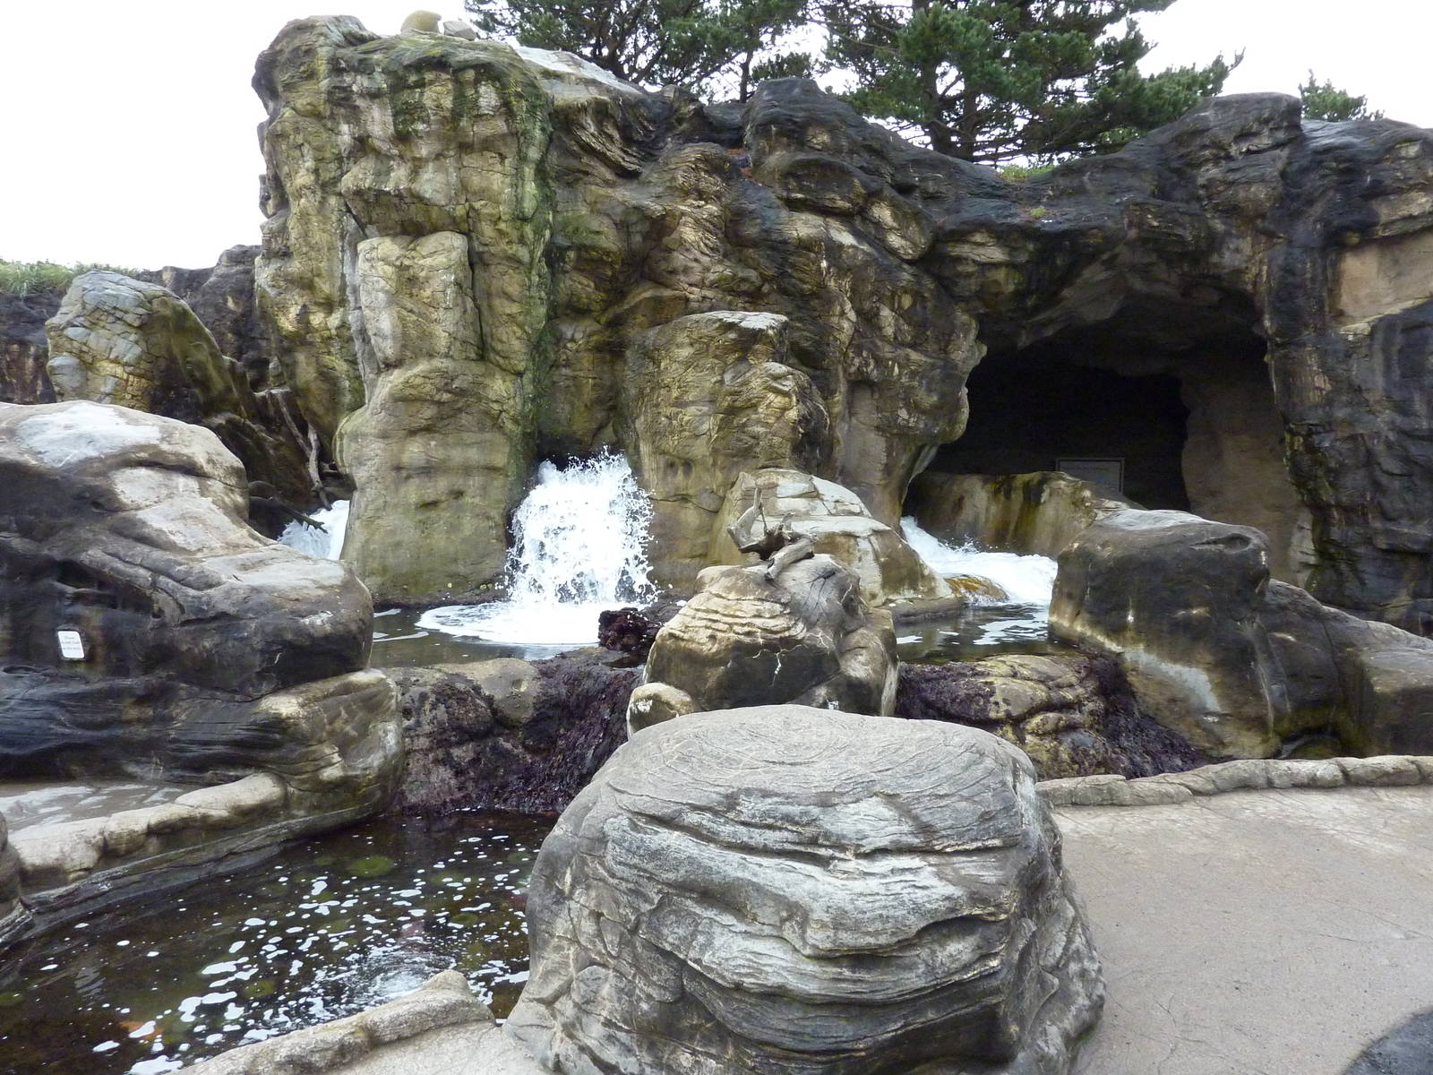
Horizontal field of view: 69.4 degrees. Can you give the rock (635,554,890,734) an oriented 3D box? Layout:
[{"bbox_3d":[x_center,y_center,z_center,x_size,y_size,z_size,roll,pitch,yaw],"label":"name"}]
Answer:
[{"bbox_3d":[0.240,0.570,5.450,1.330,0.950,1.100,0,5,0],"label":"rock"}]

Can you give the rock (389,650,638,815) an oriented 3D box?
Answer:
[{"bbox_3d":[-1.010,0.980,5.250,1.270,0.720,0.750,0,5,0],"label":"rock"}]

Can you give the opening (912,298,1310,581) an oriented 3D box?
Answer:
[{"bbox_3d":[3.400,-0.820,9.100,3.200,2.400,1.600,1,5,9],"label":"opening"}]

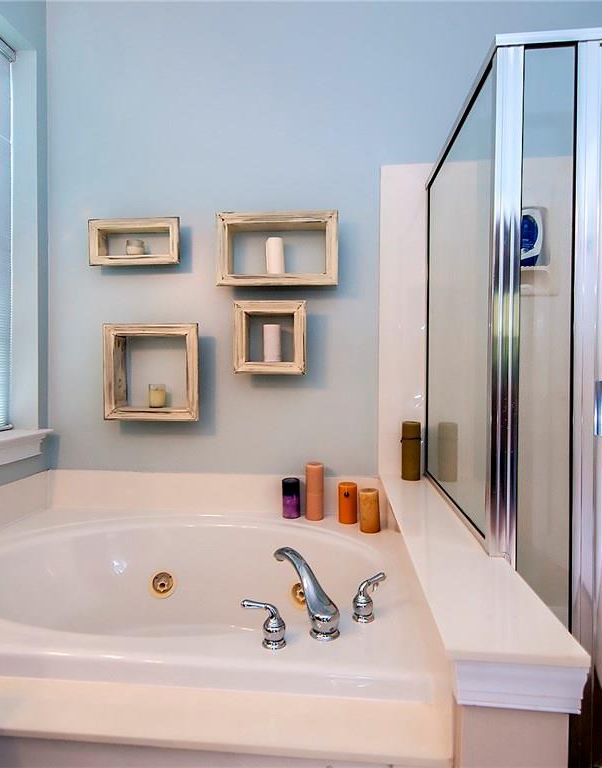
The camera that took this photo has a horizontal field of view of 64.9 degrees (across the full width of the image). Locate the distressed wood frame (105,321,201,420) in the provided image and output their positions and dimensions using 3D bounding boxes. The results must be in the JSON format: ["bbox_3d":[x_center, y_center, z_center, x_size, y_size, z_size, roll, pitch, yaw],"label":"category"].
[{"bbox_3d":[-0.633,-0.051,2.068,0.411,0.410,0.110,0,1,5],"label":"distressed wood frame"}]

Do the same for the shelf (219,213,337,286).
[{"bbox_3d":[-0.095,-0.558,2.012,0.500,0.300,0.110,0,1,5],"label":"shelf"}]

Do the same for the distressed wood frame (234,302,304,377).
[{"bbox_3d":[-0.126,-0.194,2.022,0.302,0.302,0.110,0,1,5],"label":"distressed wood frame"}]

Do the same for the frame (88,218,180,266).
[{"bbox_3d":[-0.714,-0.613,2.079,0.398,0.196,0.080,0,1,5],"label":"frame"}]

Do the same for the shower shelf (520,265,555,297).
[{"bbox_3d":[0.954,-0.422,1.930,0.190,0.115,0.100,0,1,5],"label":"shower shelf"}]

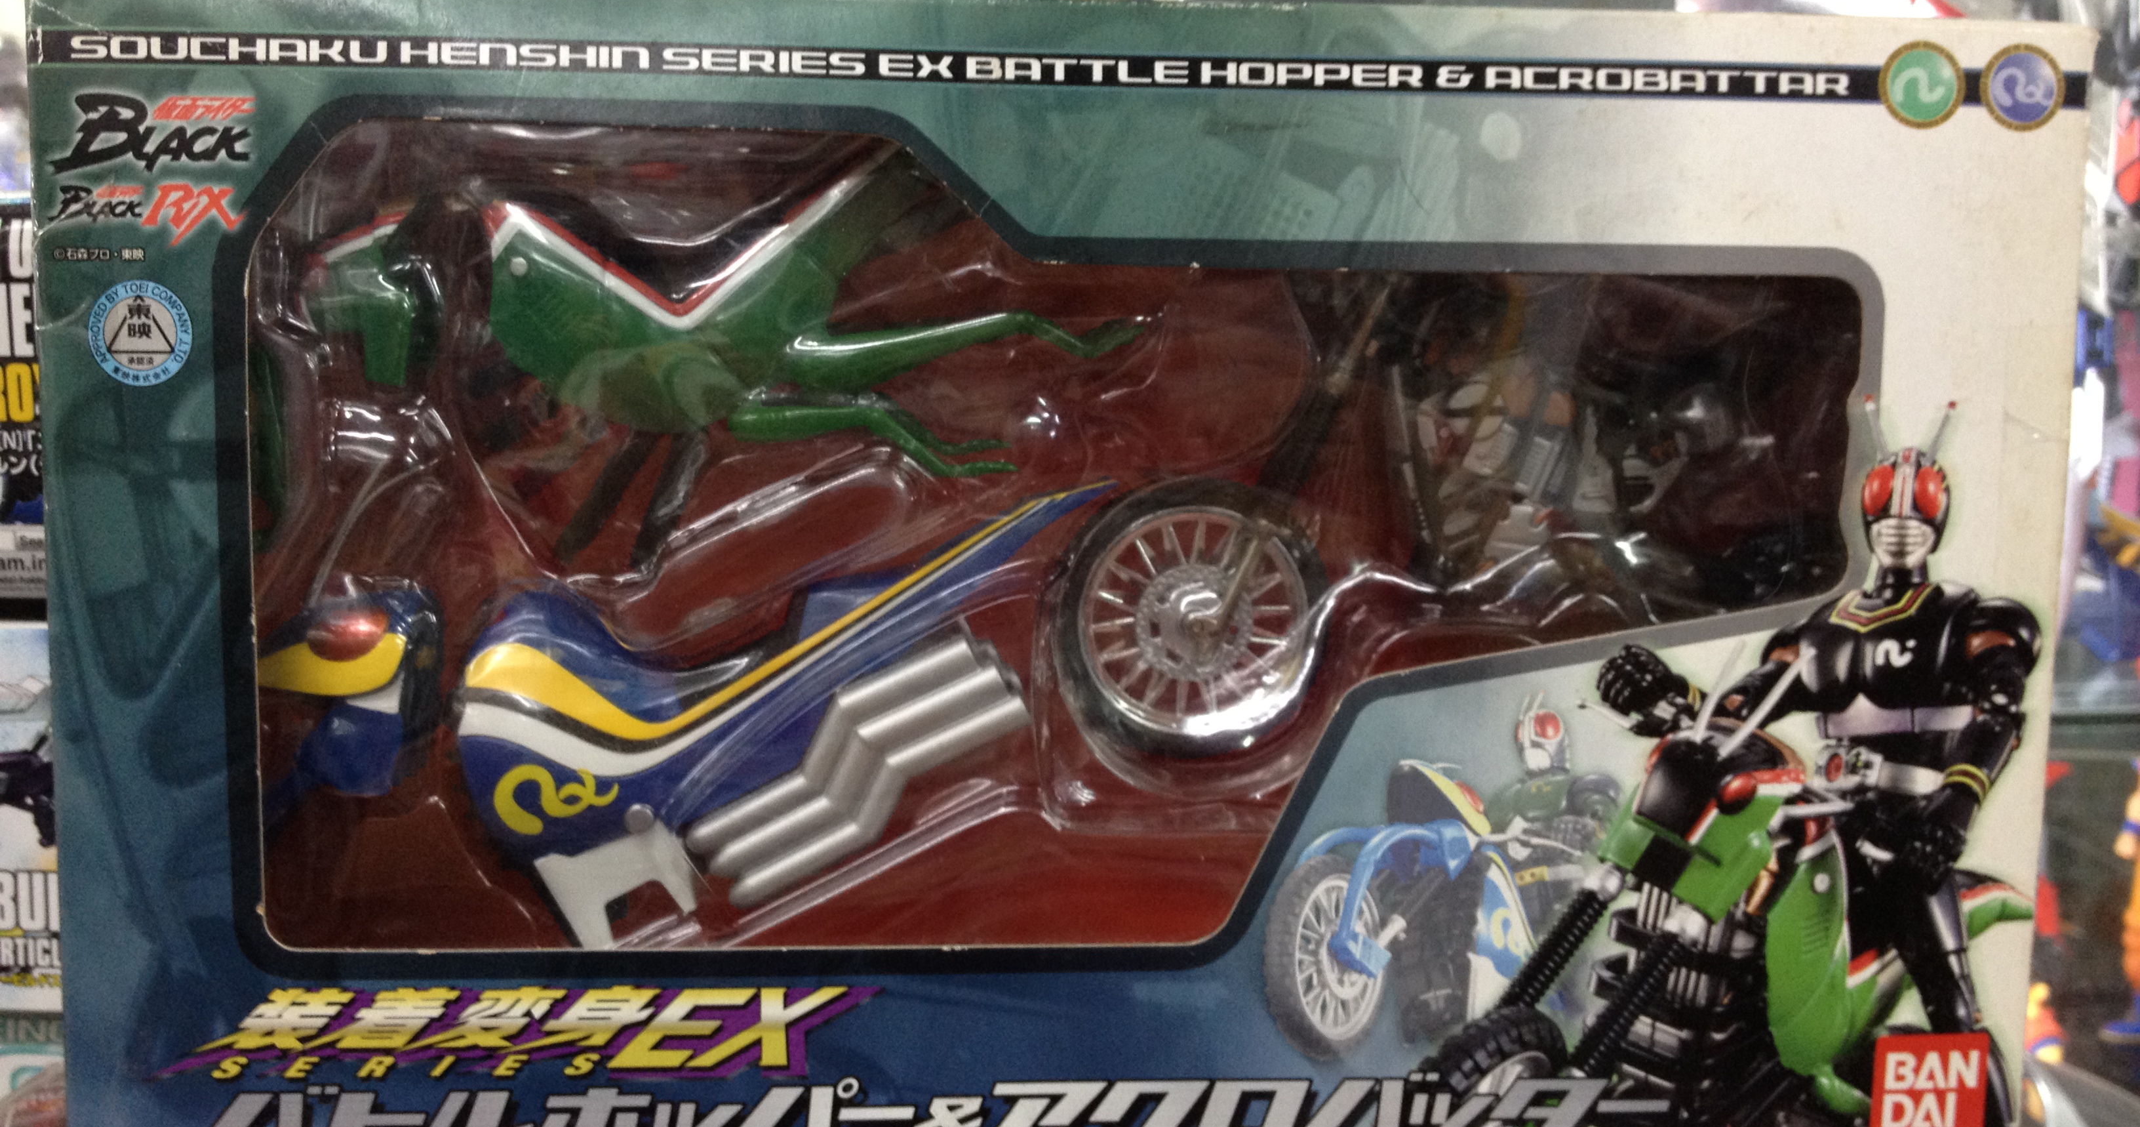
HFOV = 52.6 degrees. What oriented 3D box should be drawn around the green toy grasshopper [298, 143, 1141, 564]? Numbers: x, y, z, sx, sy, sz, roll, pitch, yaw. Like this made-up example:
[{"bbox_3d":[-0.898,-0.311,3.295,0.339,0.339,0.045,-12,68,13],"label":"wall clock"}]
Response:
[{"bbox_3d":[-0.063,-0.040,0.400,0.157,0.080,0.042,1,6,-3],"label":"green toy grasshopper"}]

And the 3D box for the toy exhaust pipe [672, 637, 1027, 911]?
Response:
[{"bbox_3d":[-0.040,0.038,0.403,0.069,0.028,0.018,-32,7,1],"label":"toy exhaust pipe"}]

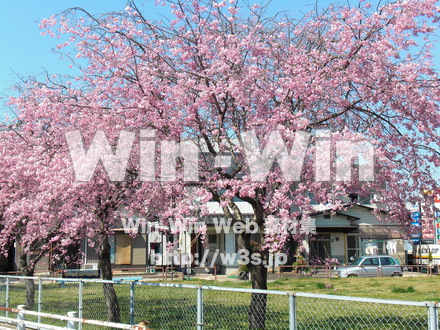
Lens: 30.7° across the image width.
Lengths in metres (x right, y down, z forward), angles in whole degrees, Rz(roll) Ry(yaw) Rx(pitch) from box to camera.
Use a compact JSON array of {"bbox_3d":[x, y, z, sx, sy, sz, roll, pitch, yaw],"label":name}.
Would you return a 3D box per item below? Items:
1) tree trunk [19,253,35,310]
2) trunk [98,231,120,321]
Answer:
[{"bbox_3d":[-5.013,3.026,20.800,0.380,1.520,0.320,0,-7,0],"label":"tree trunk"},{"bbox_3d":[-2.263,2.324,16.400,0.420,1.900,0.340,0,-7,0],"label":"trunk"}]

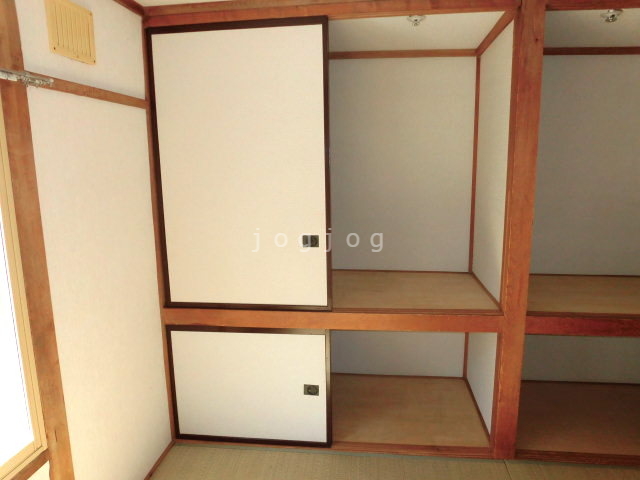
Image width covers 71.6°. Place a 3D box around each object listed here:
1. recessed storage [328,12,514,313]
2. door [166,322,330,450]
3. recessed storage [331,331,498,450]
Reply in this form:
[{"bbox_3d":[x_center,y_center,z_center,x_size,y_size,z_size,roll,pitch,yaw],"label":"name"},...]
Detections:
[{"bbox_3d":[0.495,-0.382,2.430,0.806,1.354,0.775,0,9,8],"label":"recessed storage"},{"bbox_3d":[-0.376,0.780,2.380,0.870,0.655,0.030,0,9,7],"label":"door"},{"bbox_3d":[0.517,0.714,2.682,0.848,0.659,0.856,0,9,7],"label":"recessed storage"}]

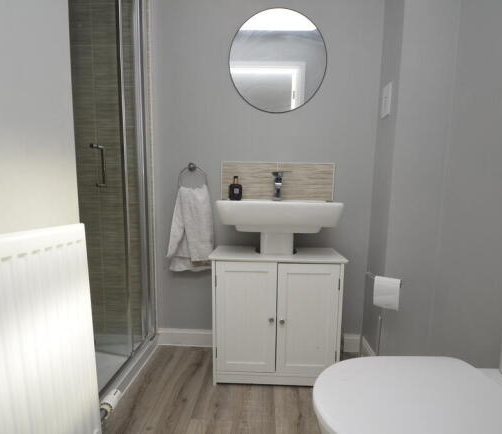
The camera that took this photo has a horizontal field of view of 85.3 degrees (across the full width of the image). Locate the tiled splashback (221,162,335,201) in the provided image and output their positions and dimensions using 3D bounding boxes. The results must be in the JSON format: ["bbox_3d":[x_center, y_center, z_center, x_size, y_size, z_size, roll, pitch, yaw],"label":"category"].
[{"bbox_3d":[0.140,-0.187,1.448,0.592,0.204,0.012,1,6,2],"label":"tiled splashback"}]

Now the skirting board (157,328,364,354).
[{"bbox_3d":[0.044,0.698,1.549,1.148,0.102,0.017,1,6,2],"label":"skirting board"}]

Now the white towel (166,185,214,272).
[{"bbox_3d":[-0.316,0.066,1.435,0.242,0.458,0.095,1,6,2],"label":"white towel"}]

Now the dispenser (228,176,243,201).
[{"bbox_3d":[-0.075,-0.143,1.381,0.066,0.120,0.050,1,6,2],"label":"dispenser"}]

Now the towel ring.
[{"bbox_3d":[-0.302,-0.194,1.436,0.158,0.172,0.065,1,6,2],"label":"towel ring"}]

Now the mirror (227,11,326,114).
[{"bbox_3d":[0.137,-0.781,1.378,0.496,0.496,0.022,1,6,2],"label":"mirror"}]

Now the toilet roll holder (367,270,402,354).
[{"bbox_3d":[0.585,0.527,1.241,0.160,0.530,0.145,4,7,22],"label":"toilet roll holder"}]

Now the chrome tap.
[{"bbox_3d":[0.132,-0.148,1.328,0.060,0.140,0.130,1,6,2],"label":"chrome tap"}]

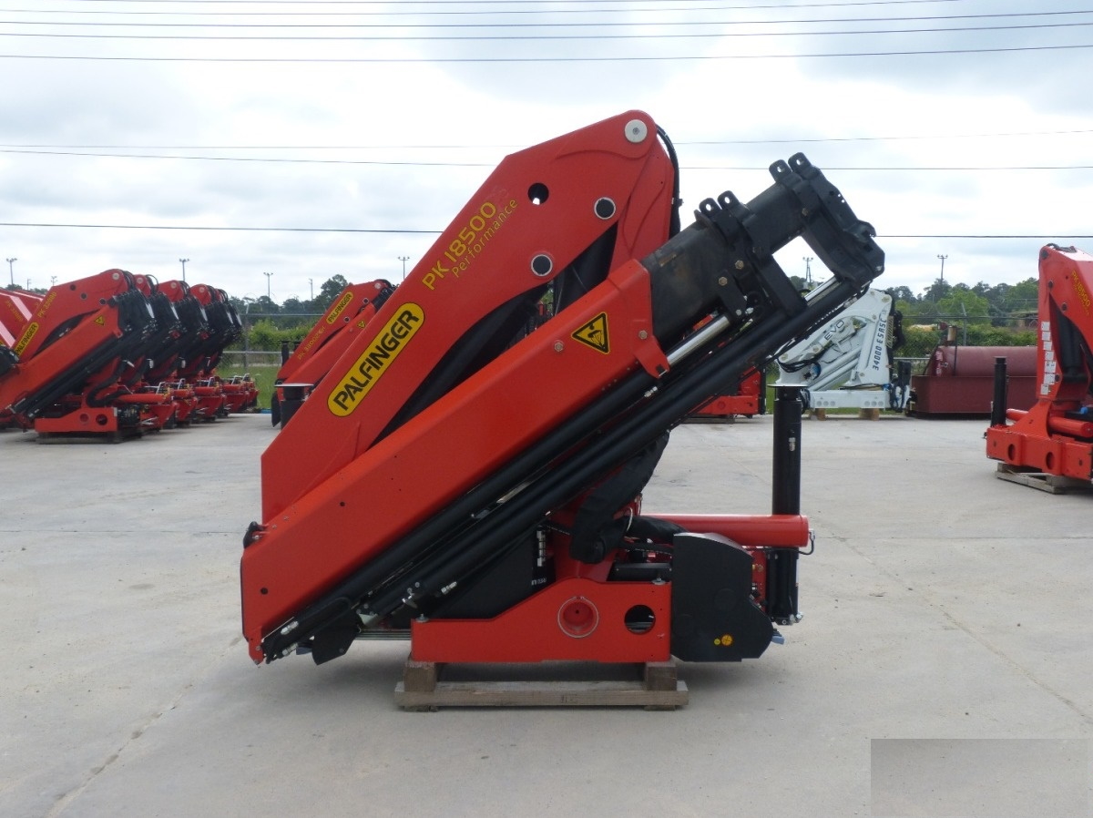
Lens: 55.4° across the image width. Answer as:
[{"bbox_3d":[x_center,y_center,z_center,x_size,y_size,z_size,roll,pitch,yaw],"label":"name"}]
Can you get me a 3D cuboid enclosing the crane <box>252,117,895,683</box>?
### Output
[{"bbox_3d":[0.070,-0.152,4.500,2.550,2.240,0.950,0,4,0],"label":"crane"}]

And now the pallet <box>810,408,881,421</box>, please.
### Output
[{"bbox_3d":[5.510,0.064,19.296,1.150,0.210,0.800,0,4,0],"label":"pallet"}]

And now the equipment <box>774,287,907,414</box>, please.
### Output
[{"bbox_3d":[5.470,-1.115,19.319,2.500,2.220,1.050,0,4,0],"label":"equipment"}]

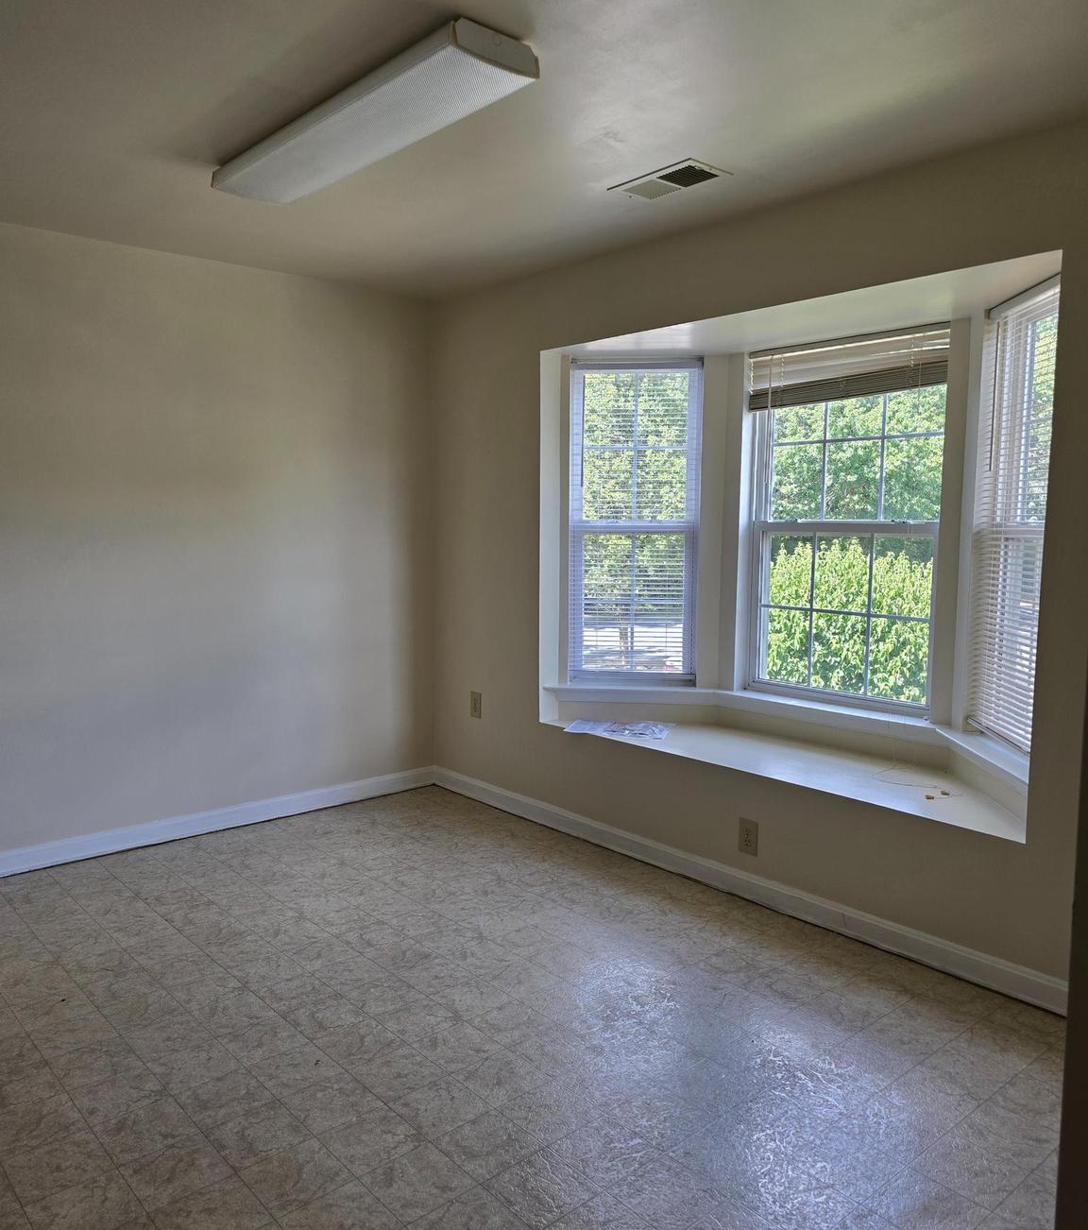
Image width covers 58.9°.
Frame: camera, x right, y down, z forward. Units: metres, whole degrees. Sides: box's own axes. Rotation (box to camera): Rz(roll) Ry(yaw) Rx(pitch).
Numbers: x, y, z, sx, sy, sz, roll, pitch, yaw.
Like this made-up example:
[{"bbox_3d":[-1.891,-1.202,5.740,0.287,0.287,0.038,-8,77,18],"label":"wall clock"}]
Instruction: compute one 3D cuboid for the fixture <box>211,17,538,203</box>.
[{"bbox_3d":[-0.510,-1.288,2.576,0.250,0.075,1.220,-5,8,-42],"label":"fixture"}]

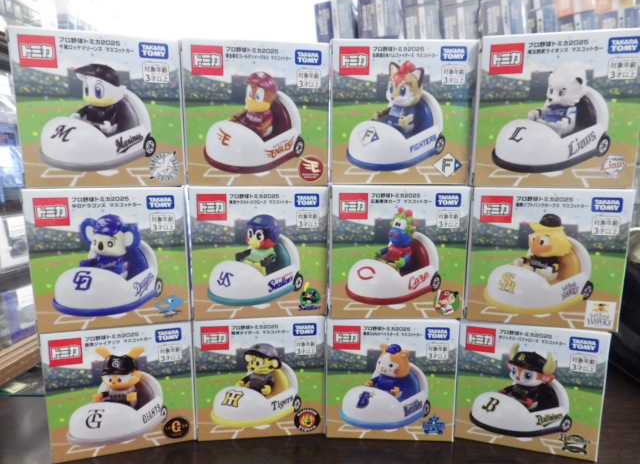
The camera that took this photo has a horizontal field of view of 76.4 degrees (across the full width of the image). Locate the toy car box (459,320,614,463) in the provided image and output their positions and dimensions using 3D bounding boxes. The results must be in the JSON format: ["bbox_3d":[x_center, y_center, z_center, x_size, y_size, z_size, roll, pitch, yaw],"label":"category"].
[{"bbox_3d":[0.132,0.092,0.267,0.081,0.081,0.043,3,9,15],"label":"toy car box"}]

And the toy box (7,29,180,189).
[{"bbox_3d":[-0.123,-0.068,0.241,0.081,0.081,0.043,-2,9,-15],"label":"toy box"}]

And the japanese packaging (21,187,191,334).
[{"bbox_3d":[-0.122,0.012,0.250,0.081,0.081,0.043,-2,9,-14],"label":"japanese packaging"}]

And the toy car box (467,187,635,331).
[{"bbox_3d":[0.134,0.013,0.253,0.081,0.081,0.043,2,9,14],"label":"toy car box"}]

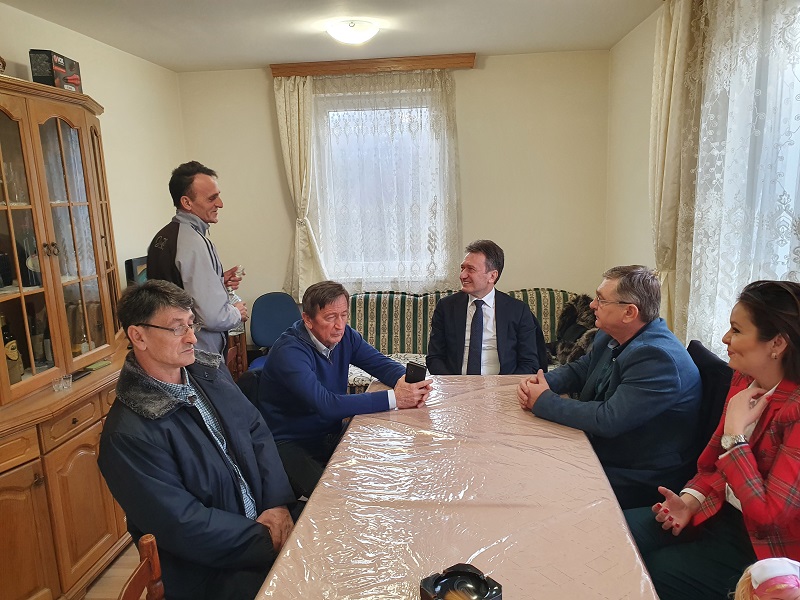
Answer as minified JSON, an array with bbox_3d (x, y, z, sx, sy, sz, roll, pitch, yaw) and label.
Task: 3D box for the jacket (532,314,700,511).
[{"bbox_3d":[0.741,0.356,2.065,0.520,0.650,0.520,-3,11,-1],"label":"jacket"}]

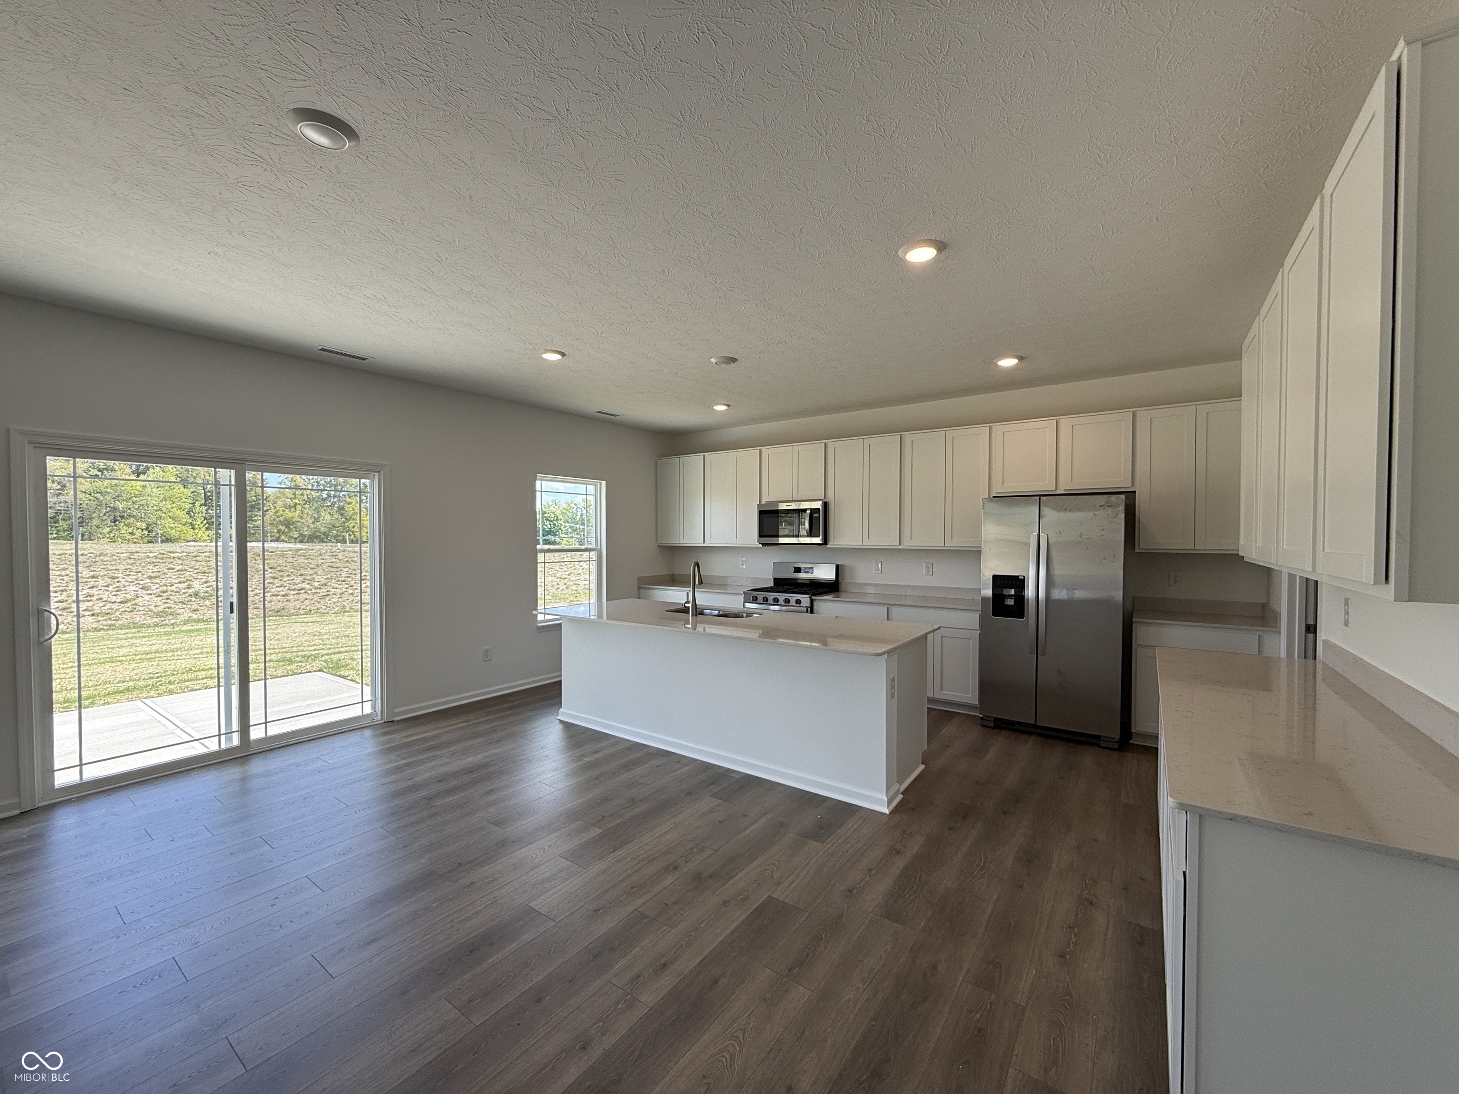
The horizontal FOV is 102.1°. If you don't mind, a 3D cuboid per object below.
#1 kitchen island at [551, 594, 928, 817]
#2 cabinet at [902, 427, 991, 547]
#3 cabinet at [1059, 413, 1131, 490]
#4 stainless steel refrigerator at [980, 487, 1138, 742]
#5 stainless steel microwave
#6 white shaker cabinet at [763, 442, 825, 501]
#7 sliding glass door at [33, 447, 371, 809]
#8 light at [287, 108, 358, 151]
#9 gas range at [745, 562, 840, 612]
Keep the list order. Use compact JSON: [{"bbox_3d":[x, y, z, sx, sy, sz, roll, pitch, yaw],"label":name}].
[{"bbox_3d":[-0.073,0.971,4.237,2.801,0.906,1.070,1,2,36],"label":"kitchen island"},{"bbox_3d":[1.994,-0.514,5.371,0.767,1.068,0.330,1,1,35],"label":"cabinet"},{"bbox_3d":[2.908,-0.723,4.662,0.515,0.603,0.329,1,2,36],"label":"cabinet"},{"bbox_3d":[2.543,0.519,4.625,0.913,1.777,0.780,1,2,36],"label":"stainless steel refrigerator"},{"bbox_3d":[0.754,-0.242,6.211,0.762,0.425,0.410,1,1,35],"label":"stainless steel microwave"},{"bbox_3d":[0.749,-0.766,6.253,0.770,0.598,0.330,1,1,35],"label":"white shaker cabinet"},{"bbox_3d":[-3.301,0.409,3.959,0.120,2.000,1.805,1,1,35],"label":"sliding glass door"},{"bbox_3d":[-1.276,-1.294,1.856,0.192,0.030,0.192,1,1,35],"label":"light"},{"bbox_3d":[0.631,0.780,6.086,0.763,1.199,0.675,1,2,36],"label":"gas range"}]

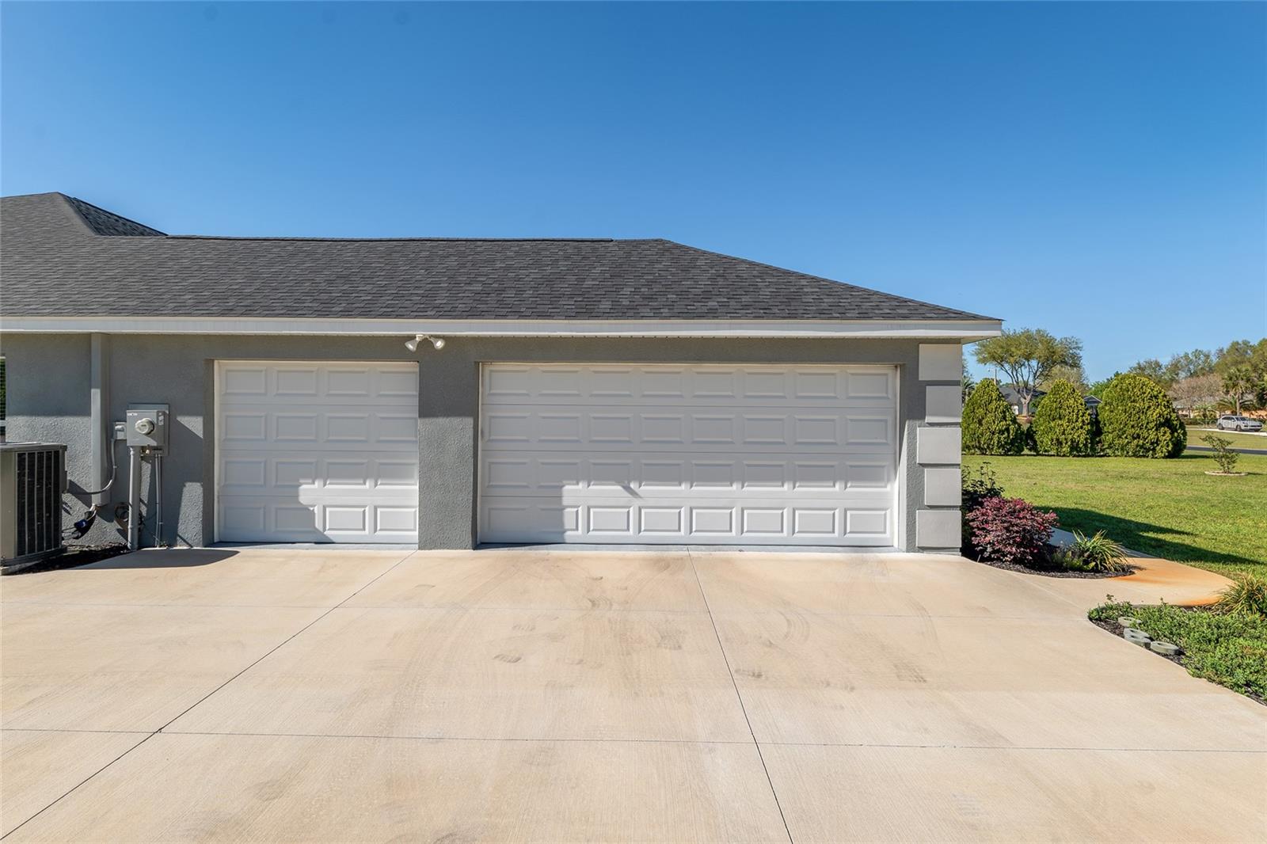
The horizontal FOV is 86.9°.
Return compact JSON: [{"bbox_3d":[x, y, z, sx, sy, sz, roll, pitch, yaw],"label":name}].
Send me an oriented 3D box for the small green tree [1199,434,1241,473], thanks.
[{"bbox_3d":[18.800,1.020,21.400,1.100,1.270,1.050,0,0,0],"label":"small green tree"}]

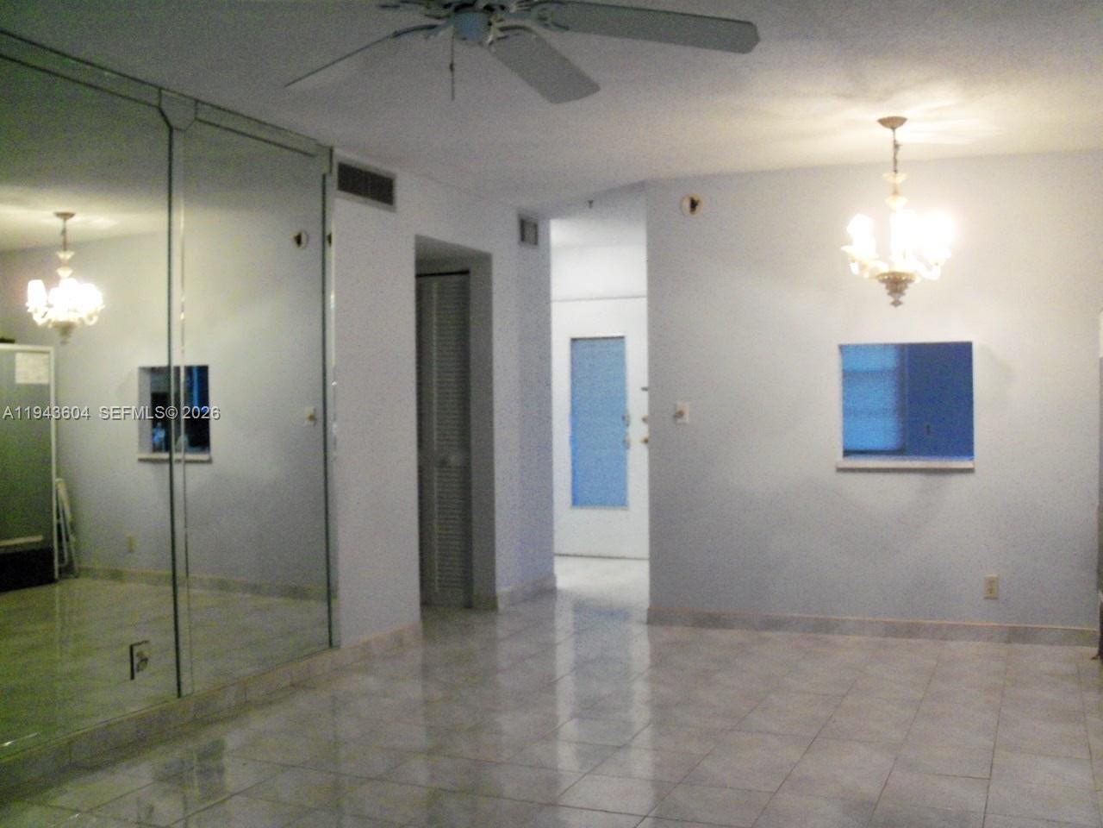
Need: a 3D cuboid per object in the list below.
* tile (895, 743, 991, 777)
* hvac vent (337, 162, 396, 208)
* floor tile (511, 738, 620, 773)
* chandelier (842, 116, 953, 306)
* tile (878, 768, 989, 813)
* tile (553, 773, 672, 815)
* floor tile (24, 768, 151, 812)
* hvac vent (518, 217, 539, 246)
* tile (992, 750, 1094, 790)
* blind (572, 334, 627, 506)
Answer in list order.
[{"bbox_3d":[1.251,1.111,3.546,0.305,0.010,0.305,-1,-1,24],"label":"tile"},{"bbox_3d":[-0.890,-1.100,5.370,0.025,0.180,0.520,-1,-1,24],"label":"hvac vent"},{"bbox_3d":[0.025,1.136,3.724,0.306,0.010,0.306,-1,0,24],"label":"floor tile"},{"bbox_3d":[1.433,-0.841,4.629,0.460,0.790,0.460,-1,0,24],"label":"chandelier"},{"bbox_3d":[1.112,1.097,3.249,0.306,0.010,0.306,-1,0,24],"label":"tile"},{"bbox_3d":[0.189,1.131,3.321,0.306,0.010,0.306,-1,0,24],"label":"tile"},{"bbox_3d":[-1.395,1.133,3.350,0.305,0.010,0.305,-1,-1,24],"label":"floor tile"},{"bbox_3d":[-0.141,-1.144,7.016,0.020,0.175,0.290,-1,0,24],"label":"hvac vent"},{"bbox_3d":[1.504,1.086,3.415,0.306,0.010,0.306,-1,0,24],"label":"tile"},{"bbox_3d":[0.383,0.063,9.000,0.475,1.390,0.030,-1,-1,24],"label":"blind"}]

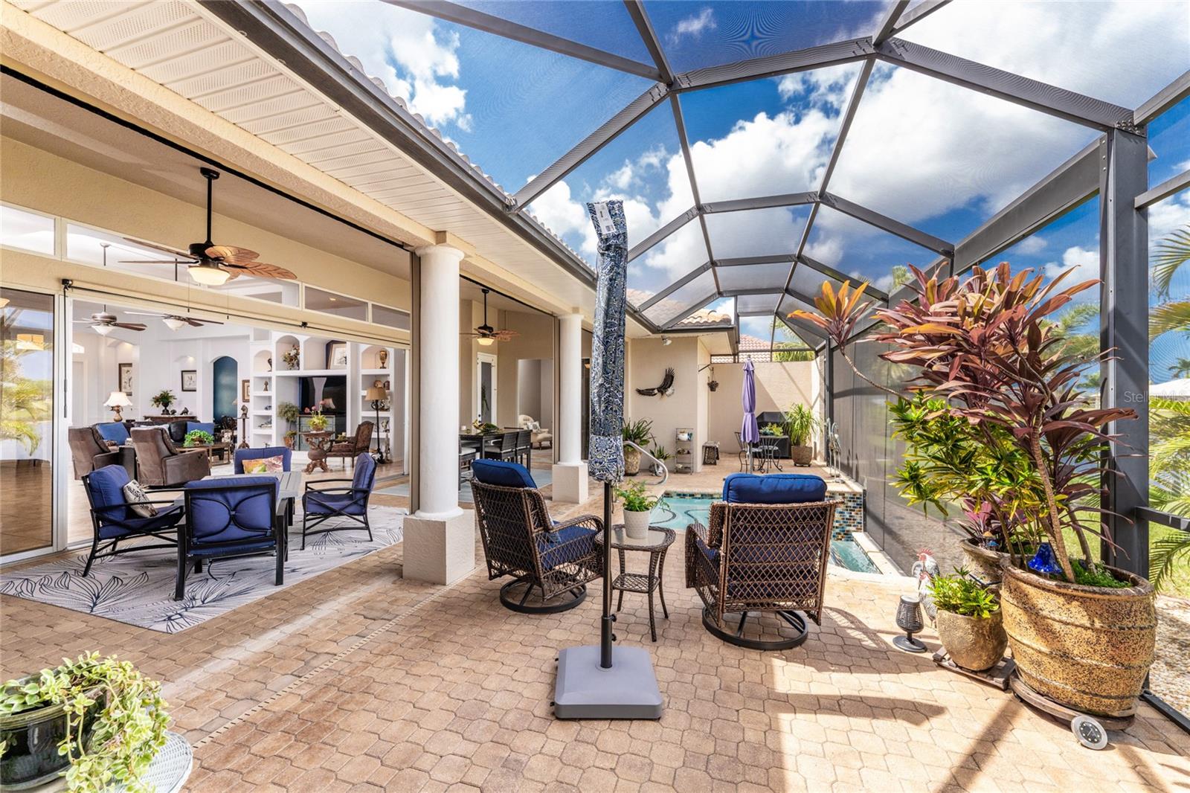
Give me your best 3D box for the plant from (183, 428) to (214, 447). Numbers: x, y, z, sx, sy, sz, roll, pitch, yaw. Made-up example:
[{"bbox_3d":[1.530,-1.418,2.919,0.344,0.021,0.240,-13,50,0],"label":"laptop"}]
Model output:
[{"bbox_3d":[-8.828,0.910,10.300,0.520,0.400,0.540,0,-1,18],"label":"plant"}]

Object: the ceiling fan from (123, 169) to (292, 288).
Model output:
[{"bbox_3d":[-3.198,-1.416,3.861,1.307,0.990,1.287,0,0,18],"label":"ceiling fan"}]

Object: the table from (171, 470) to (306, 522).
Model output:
[{"bbox_3d":[-3.387,1.161,4.526,0.850,0.620,1.280,0,-1,-31],"label":"table"}]

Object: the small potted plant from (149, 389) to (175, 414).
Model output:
[{"bbox_3d":[-12.348,0.146,13.200,0.540,0.720,0.540,0,-1,18],"label":"small potted plant"}]

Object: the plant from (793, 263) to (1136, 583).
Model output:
[{"bbox_3d":[1.833,0.111,2.397,1.289,1.491,1.058,0,0,37],"label":"plant"}]

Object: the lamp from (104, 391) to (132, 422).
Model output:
[{"bbox_3d":[-11.547,0.281,11.200,0.450,0.780,0.450,0,-1,18],"label":"lamp"}]

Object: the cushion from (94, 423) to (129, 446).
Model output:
[{"bbox_3d":[-9.691,0.766,9.300,0.170,0.460,0.480,-22,-5,11],"label":"cushion"}]

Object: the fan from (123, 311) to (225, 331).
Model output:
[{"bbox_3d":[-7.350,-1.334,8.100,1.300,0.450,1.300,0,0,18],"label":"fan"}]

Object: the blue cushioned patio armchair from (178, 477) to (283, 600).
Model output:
[{"bbox_3d":[-2.839,1.035,3.673,0.673,0.851,0.723,0,0,-27],"label":"blue cushioned patio armchair"}]

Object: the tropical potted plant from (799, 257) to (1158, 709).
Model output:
[{"bbox_3d":[1.950,0.375,2.557,1.450,2.080,1.100,0,0,18],"label":"tropical potted plant"}]

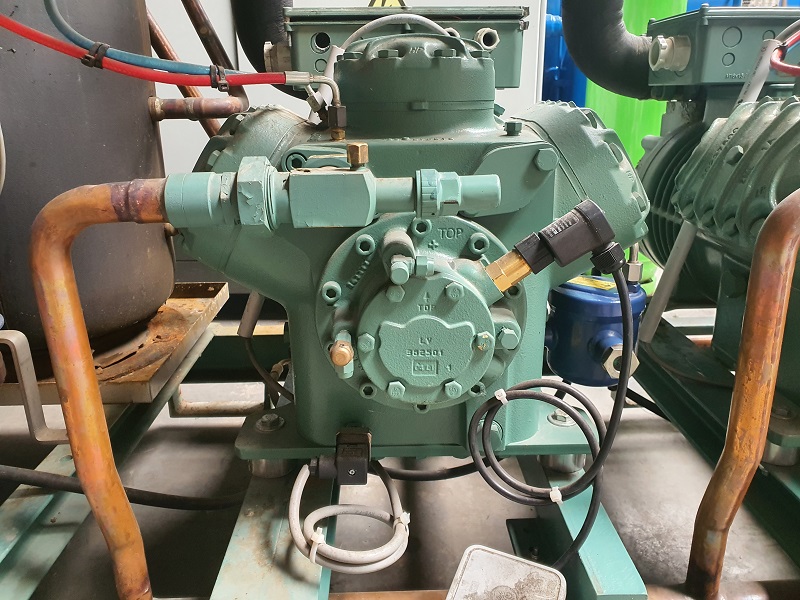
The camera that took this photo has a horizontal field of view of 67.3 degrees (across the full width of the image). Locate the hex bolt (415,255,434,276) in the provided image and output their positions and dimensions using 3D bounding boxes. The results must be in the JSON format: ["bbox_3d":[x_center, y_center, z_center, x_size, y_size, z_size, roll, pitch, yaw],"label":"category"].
[{"bbox_3d":[0.020,-0.027,0.477,0.015,0.017,0.017,0,20,-1],"label":"hex bolt"}]

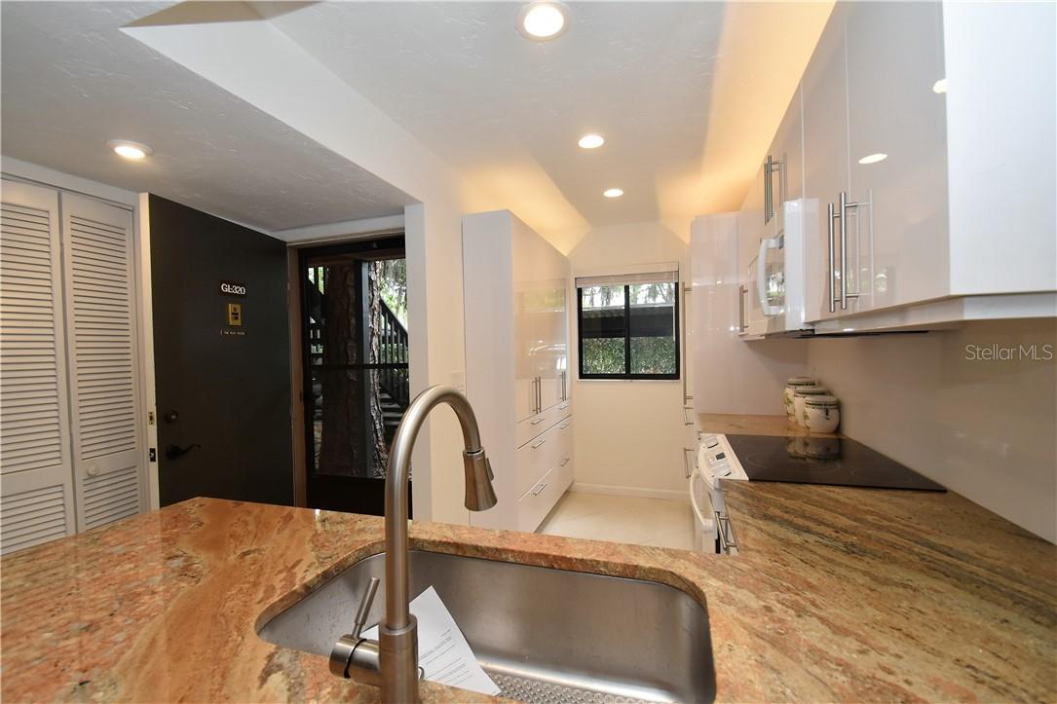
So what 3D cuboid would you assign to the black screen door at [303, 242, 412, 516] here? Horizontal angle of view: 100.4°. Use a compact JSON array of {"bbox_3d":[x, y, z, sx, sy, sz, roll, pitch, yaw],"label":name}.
[{"bbox_3d":[-1.015,0.342,2.676,0.890,2.030,0.050,-1,1,18],"label":"black screen door"}]

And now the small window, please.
[{"bbox_3d":[0.891,-0.222,3.977,0.900,0.950,0.090,-1,1,18],"label":"small window"}]

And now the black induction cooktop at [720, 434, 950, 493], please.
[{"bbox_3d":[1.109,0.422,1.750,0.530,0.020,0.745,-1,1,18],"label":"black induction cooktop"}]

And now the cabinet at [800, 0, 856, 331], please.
[{"bbox_3d":[0.993,-0.474,1.155,0.385,0.760,0.385,-1,1,18],"label":"cabinet"}]

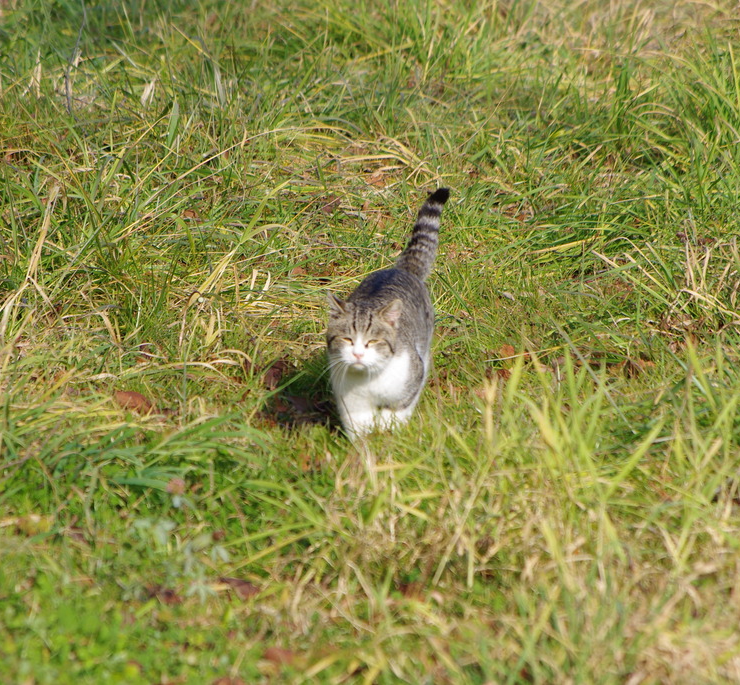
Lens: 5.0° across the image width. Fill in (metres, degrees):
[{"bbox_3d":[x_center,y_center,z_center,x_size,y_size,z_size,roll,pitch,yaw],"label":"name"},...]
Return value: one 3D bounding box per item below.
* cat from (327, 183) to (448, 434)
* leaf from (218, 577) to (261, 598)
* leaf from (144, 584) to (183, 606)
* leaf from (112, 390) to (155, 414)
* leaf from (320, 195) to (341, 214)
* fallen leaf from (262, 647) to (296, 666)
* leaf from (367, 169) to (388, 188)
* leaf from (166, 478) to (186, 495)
[{"bbox_3d":[0.049,-0.039,13.239,0.145,0.325,0.560,2,9,13],"label":"cat"},{"bbox_3d":[-0.178,0.335,11.665,0.057,0.020,0.046,0,8,0],"label":"leaf"},{"bbox_3d":[-0.281,0.343,11.611,0.052,0.018,0.041,0,8,0],"label":"leaf"},{"bbox_3d":[-0.369,0.093,13.318,0.066,0.026,0.052,0,8,0],"label":"leaf"},{"bbox_3d":[-0.073,-0.254,15.697,0.040,0.028,0.032,0,8,0],"label":"leaf"},{"bbox_3d":[-0.118,0.410,11.149,0.044,0.018,0.035,0,8,0],"label":"fallen leaf"},{"bbox_3d":[0.014,-0.309,16.074,0.045,0.028,0.036,0,8,0],"label":"leaf"},{"bbox_3d":[-0.283,0.211,12.513,0.029,0.017,0.023,0,8,0],"label":"leaf"}]

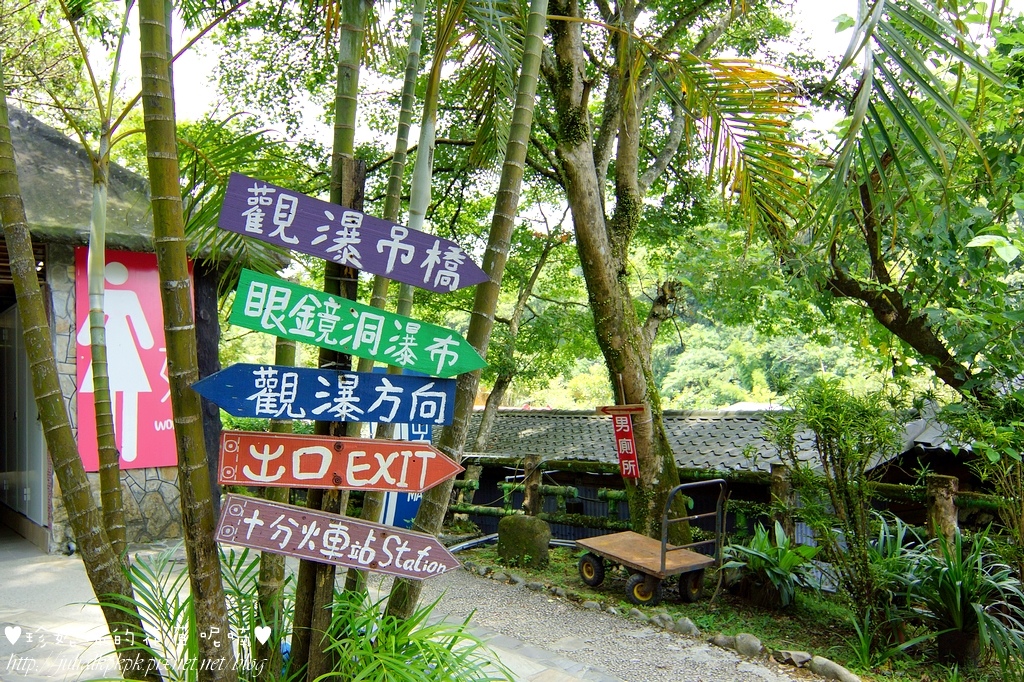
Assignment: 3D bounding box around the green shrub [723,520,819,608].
[{"bbox_3d":[1.951,1.687,5.150,0.690,0.640,0.640,0,-2,21],"label":"green shrub"}]

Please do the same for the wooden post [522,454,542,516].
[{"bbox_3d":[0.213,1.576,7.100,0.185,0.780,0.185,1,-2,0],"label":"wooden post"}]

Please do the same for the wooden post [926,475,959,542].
[{"bbox_3d":[2.902,1.250,4.600,0.200,0.701,0.200,0,-2,32],"label":"wooden post"}]

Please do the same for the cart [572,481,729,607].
[{"bbox_3d":[1.165,1.642,5.800,0.670,0.960,1.070,2,-2,-34],"label":"cart"}]

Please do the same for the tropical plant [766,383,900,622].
[{"bbox_3d":[2.235,1.085,4.700,0.900,1.630,0.800,0,-2,26],"label":"tropical plant"}]

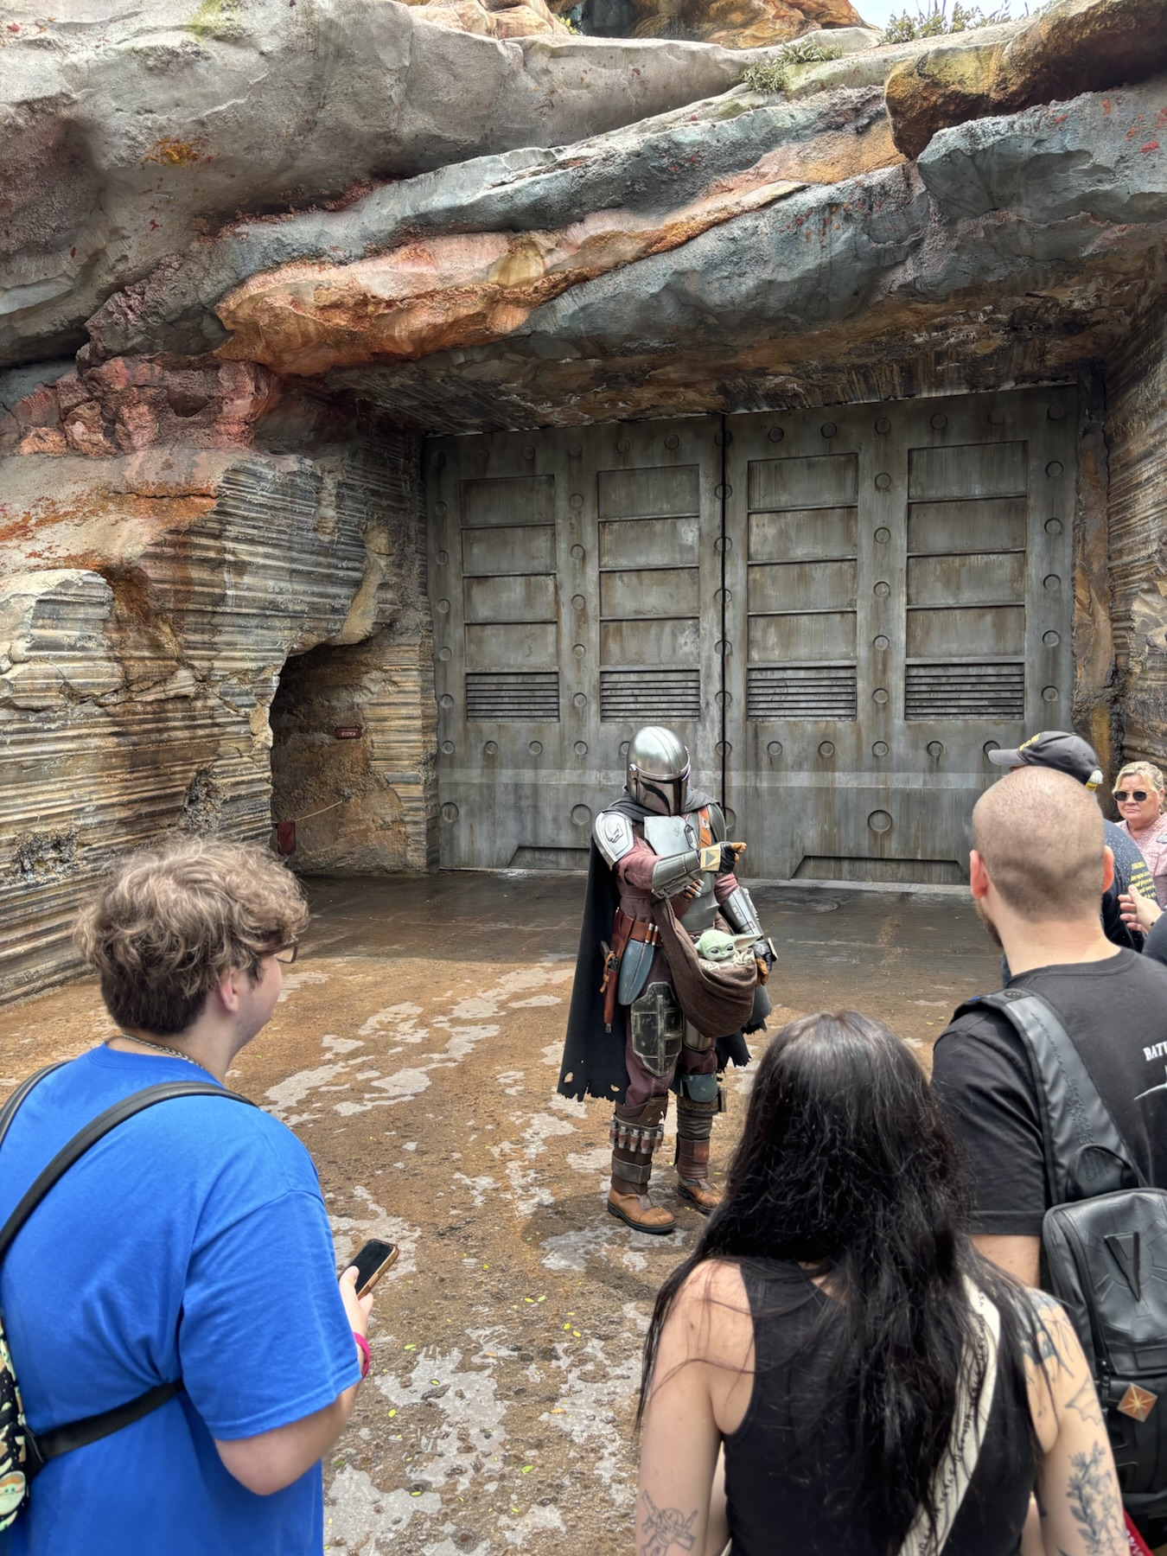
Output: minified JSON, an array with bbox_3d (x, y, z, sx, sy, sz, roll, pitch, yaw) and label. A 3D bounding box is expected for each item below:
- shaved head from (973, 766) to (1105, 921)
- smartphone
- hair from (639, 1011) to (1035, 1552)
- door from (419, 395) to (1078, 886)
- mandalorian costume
[{"bbox_3d":[0.600,0.098,1.547,0.165,0.220,0.205,-1,5,3],"label":"shaved head"},{"bbox_3d":[-0.325,0.711,1.650,0.011,0.153,0.076,45,-16,-28],"label":"smartphone"},{"bbox_3d":[0.251,0.493,1.186,0.380,0.500,0.240,-1,5,5],"label":"hair"},{"bbox_3d":[1.373,-1.208,11.126,6.050,4.370,0.250,1,6,17],"label":"door"},{"bbox_3d":[0.293,0.716,4.335,0.680,1.830,0.620,-5,7,-38],"label":"mandalorian costume"}]

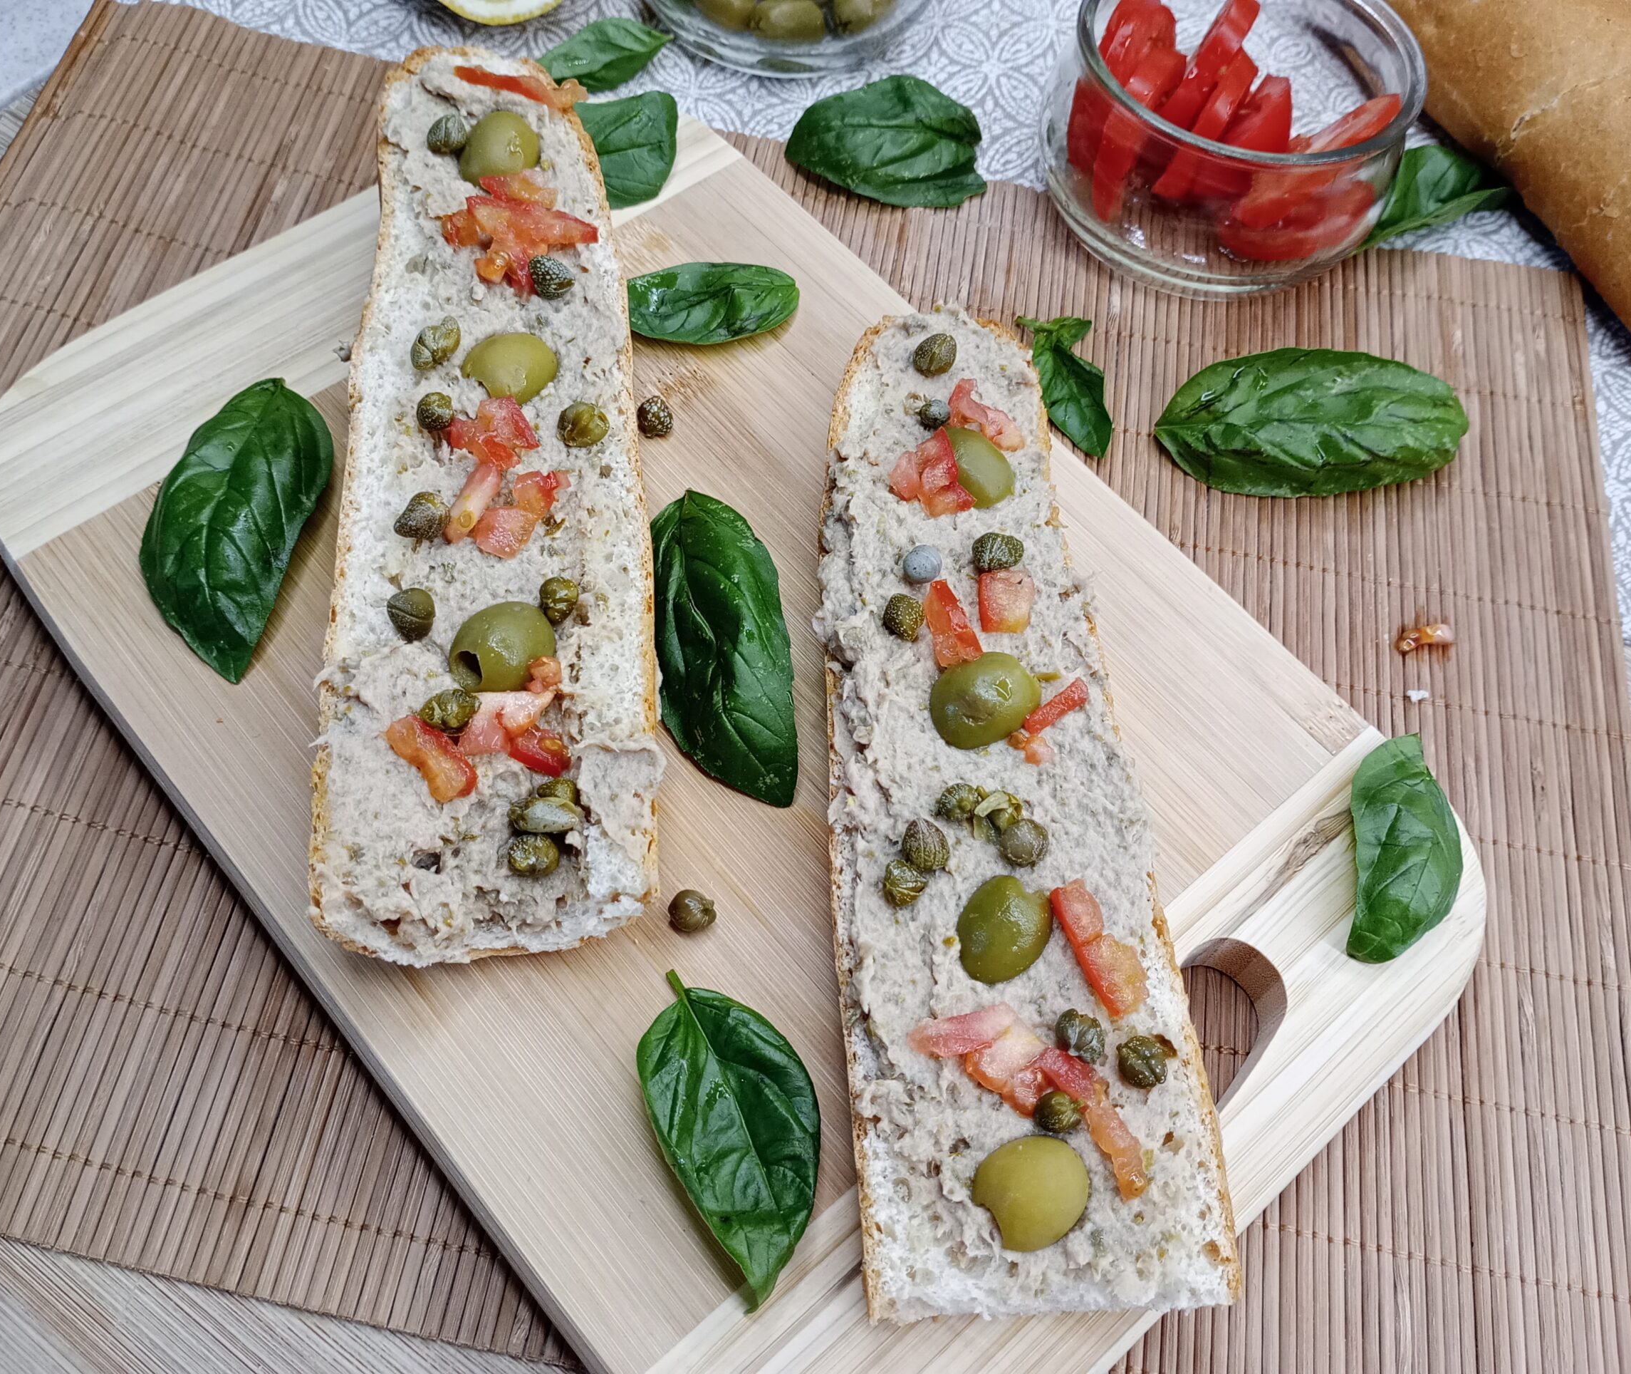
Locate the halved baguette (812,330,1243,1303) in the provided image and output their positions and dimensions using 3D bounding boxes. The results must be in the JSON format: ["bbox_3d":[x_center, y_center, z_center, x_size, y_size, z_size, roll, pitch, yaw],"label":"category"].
[{"bbox_3d":[0.032,0.012,0.291,0.062,0.032,0.207,-1,62,-4],"label":"halved baguette"}]

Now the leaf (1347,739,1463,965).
[{"bbox_3d":[0.117,0.032,0.296,0.026,0.013,0.053,28,64,11],"label":"leaf"}]

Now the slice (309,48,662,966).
[{"bbox_3d":[-0.068,-0.050,0.313,0.060,0.032,0.217,-5,62,-6],"label":"slice"}]

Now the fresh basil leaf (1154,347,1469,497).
[{"bbox_3d":[0.120,-0.063,0.358,0.076,0.014,0.042,-1,62,-3],"label":"fresh basil leaf"}]

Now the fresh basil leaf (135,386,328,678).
[{"bbox_3d":[-0.124,-0.035,0.316,0.036,0.014,0.079,-2,62,-5],"label":"fresh basil leaf"}]

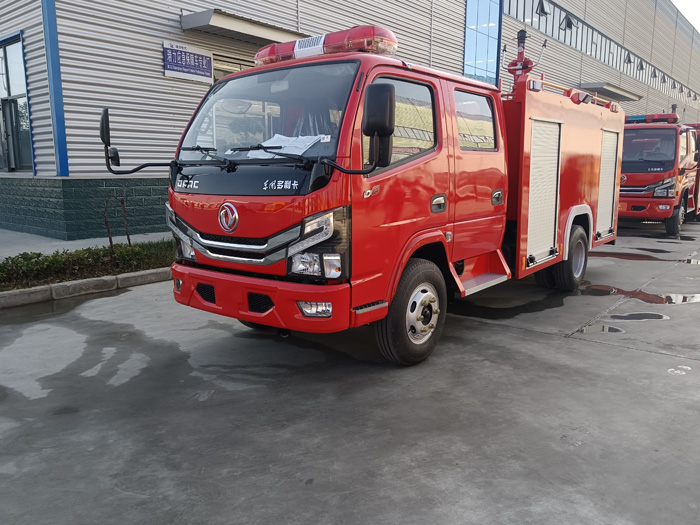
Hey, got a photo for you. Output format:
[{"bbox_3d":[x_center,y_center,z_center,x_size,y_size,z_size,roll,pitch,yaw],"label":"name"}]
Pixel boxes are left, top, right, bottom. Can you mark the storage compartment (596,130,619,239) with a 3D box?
[{"bbox_3d":[3.349,-0.995,7.134,0.080,1.370,0.900,6,12,39],"label":"storage compartment"}]

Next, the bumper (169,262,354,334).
[{"bbox_3d":[-0.752,0.207,3.735,1.770,0.310,0.260,6,12,39],"label":"bumper"}]

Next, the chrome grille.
[{"bbox_3d":[-0.793,-0.176,3.661,1.360,0.310,0.140,6,12,39],"label":"chrome grille"}]

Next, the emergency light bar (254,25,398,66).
[{"bbox_3d":[-0.217,-1.618,4.143,1.270,0.160,0.300,6,12,39],"label":"emergency light bar"}]

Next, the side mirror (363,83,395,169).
[{"bbox_3d":[0.170,-0.747,3.056,0.180,0.475,0.120,4,10,27],"label":"side mirror"}]

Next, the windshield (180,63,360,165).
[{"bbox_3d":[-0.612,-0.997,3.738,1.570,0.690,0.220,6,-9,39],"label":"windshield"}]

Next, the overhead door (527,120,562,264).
[{"bbox_3d":[1.928,-0.687,5.404,0.080,1.380,0.930,6,12,39],"label":"overhead door"}]

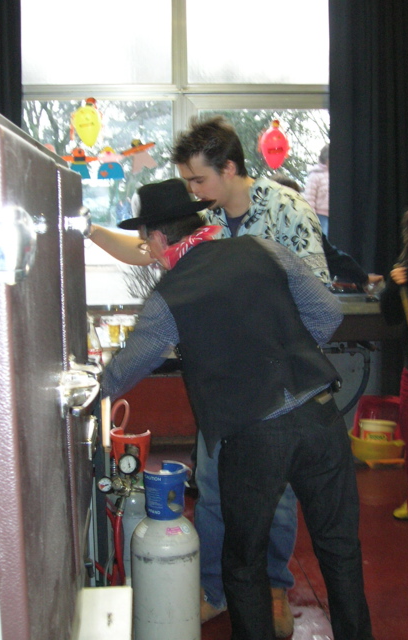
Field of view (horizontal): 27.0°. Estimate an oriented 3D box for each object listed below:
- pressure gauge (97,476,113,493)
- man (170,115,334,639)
[{"bbox_3d":[-0.271,0.449,2.320,0.044,0.044,0.030,0,-6,5],"label":"pressure gauge"},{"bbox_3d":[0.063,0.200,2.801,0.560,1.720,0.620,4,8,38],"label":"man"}]

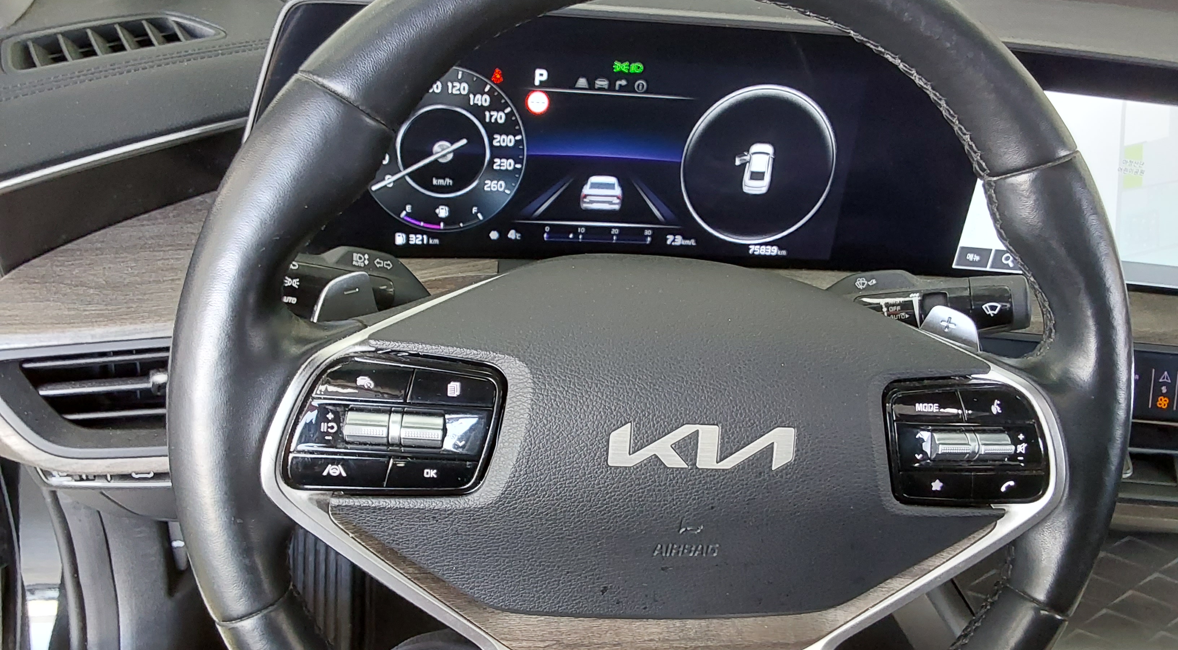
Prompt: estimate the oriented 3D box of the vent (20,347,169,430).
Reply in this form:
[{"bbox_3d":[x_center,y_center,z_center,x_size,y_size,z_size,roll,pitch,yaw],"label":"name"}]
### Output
[{"bbox_3d":[-0.224,0.025,0.509,0.130,0.046,0.030,-4,30,-19],"label":"vent"}]

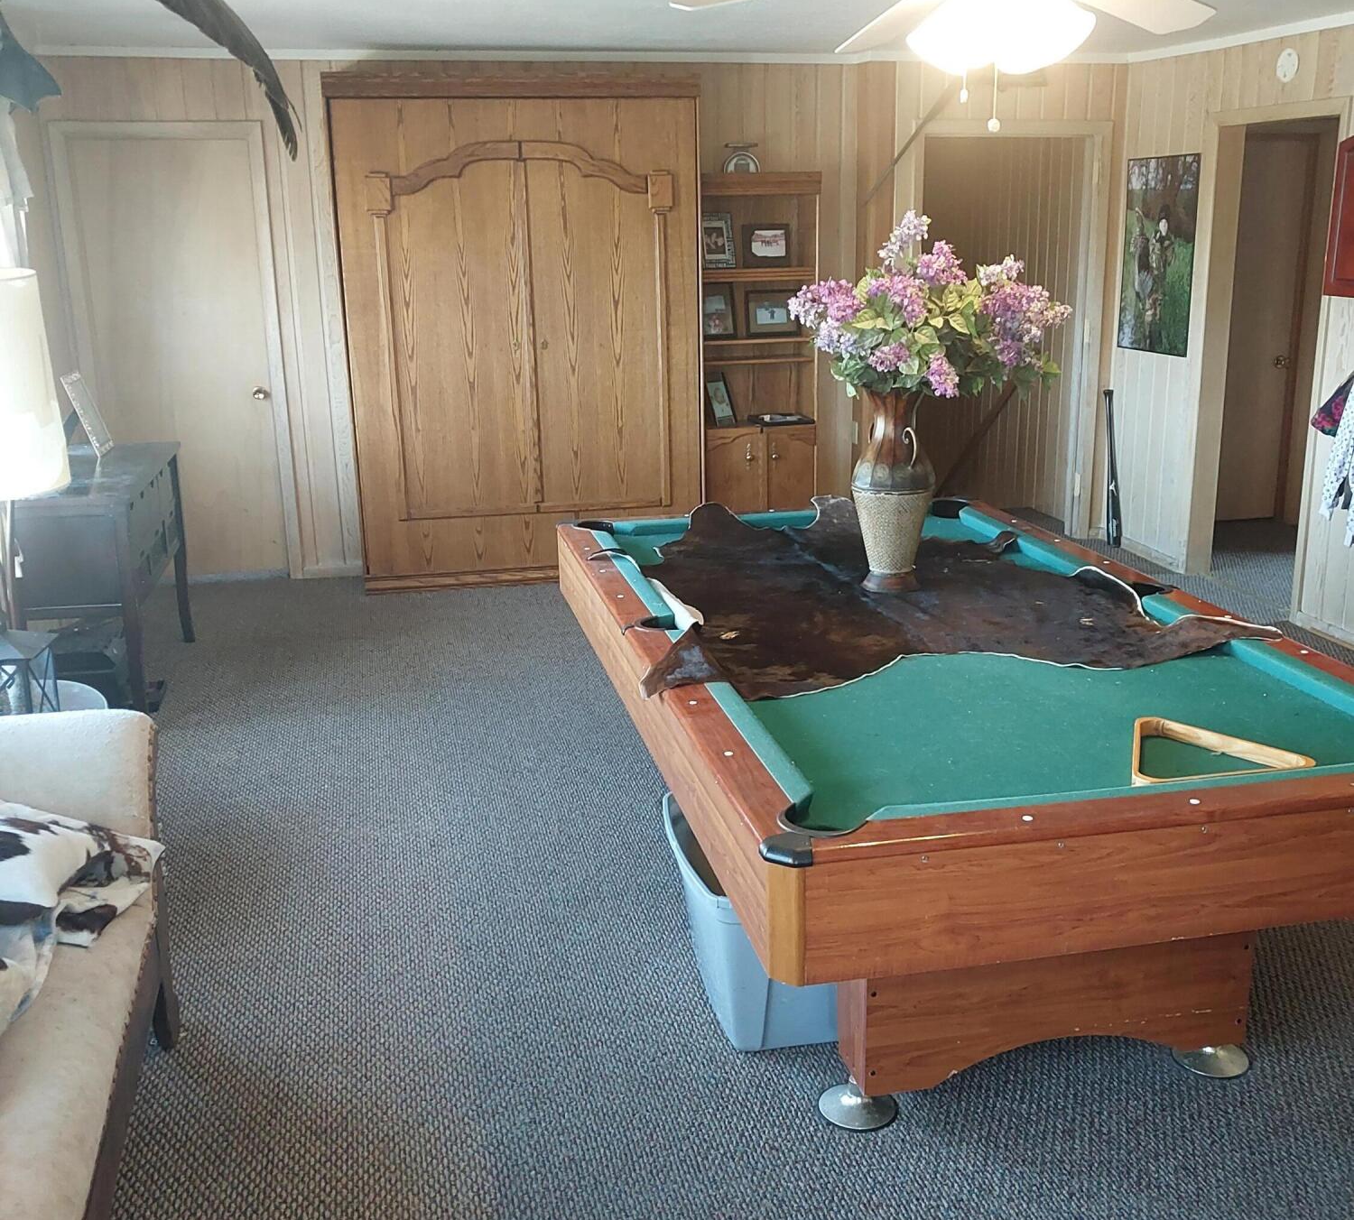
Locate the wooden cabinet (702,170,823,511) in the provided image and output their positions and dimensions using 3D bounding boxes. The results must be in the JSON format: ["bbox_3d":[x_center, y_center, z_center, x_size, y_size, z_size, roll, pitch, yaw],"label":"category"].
[{"bbox_3d":[0.369,-1.196,7.014,0.627,1.866,0.328,-5,15,-13],"label":"wooden cabinet"}]

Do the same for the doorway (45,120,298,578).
[{"bbox_3d":[-2.293,-1.149,6.552,0.896,2.123,0.110,-5,15,-13],"label":"doorway"}]

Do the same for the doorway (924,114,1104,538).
[{"bbox_3d":[1.635,-1.352,7.082,1.029,2.080,0.130,-5,15,-13],"label":"doorway"}]

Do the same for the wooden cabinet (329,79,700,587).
[{"bbox_3d":[-0.726,-1.286,6.632,1.648,2.282,0.472,-5,15,-13],"label":"wooden cabinet"}]

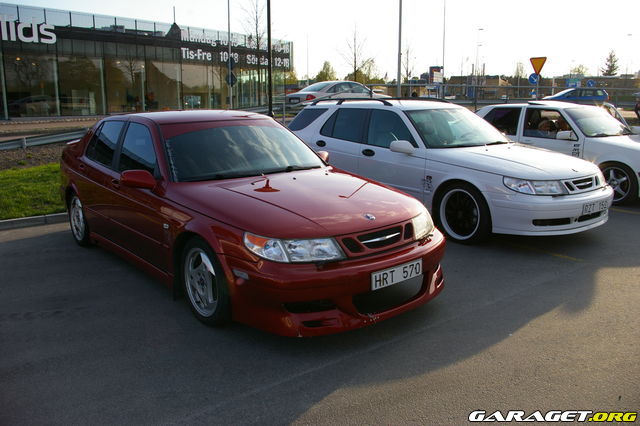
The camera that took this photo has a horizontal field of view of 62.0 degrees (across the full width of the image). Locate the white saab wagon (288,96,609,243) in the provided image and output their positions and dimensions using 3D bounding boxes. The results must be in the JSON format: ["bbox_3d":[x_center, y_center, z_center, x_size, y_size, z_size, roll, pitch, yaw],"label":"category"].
[{"bbox_3d":[1.455,-0.781,7.287,1.830,1.480,4.820,-10,16,-35],"label":"white saab wagon"}]

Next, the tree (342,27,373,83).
[{"bbox_3d":[2.430,-9.600,35.600,2.100,5.700,2.100,-1,13,0],"label":"tree"}]

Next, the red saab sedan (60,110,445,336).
[{"bbox_3d":[-1.050,-0.260,5.247,1.830,1.430,4.800,-11,16,-40],"label":"red saab sedan"}]

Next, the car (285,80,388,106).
[{"bbox_3d":[0.926,-4.265,20.197,4.750,1.450,1.820,-11,16,-39],"label":"car"}]

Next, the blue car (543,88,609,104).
[{"bbox_3d":[15.048,-6.698,31.911,4.250,1.460,1.750,-1,13,0],"label":"blue car"}]

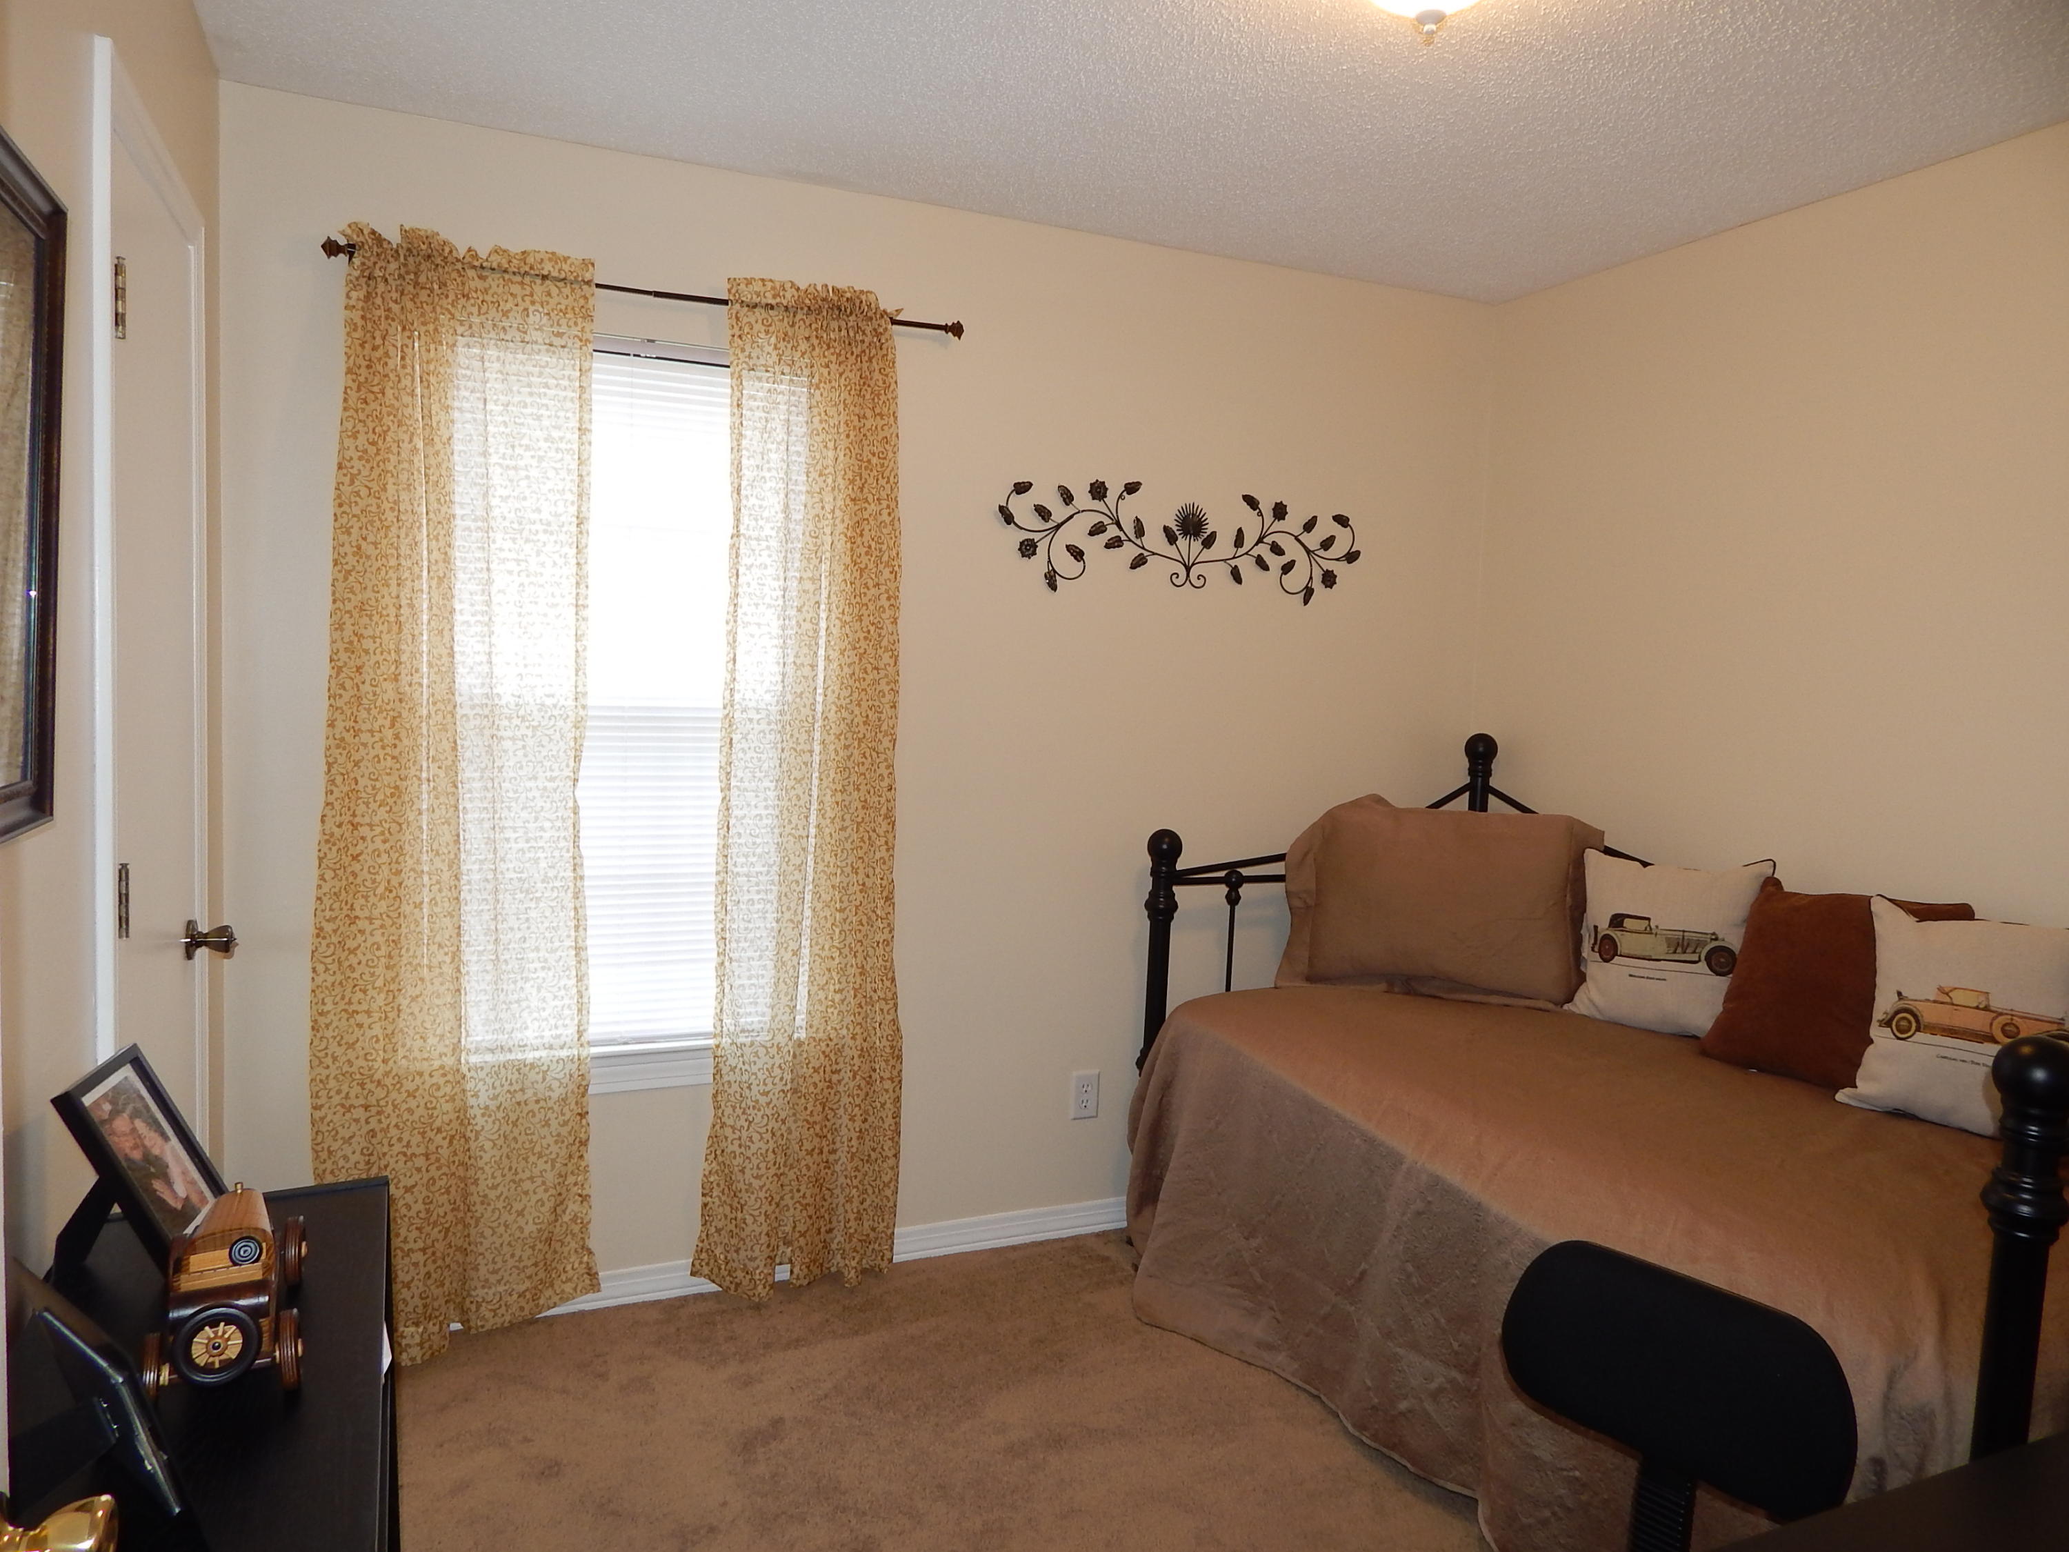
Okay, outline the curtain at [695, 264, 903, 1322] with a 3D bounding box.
[{"bbox_3d":[-0.494,0.054,2.990,0.460,2.170,0.100,0,4,-24],"label":"curtain"}]

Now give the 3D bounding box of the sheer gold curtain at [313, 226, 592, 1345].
[{"bbox_3d":[-1.128,0.057,2.714,0.535,2.170,0.100,0,4,-24],"label":"sheer gold curtain"}]

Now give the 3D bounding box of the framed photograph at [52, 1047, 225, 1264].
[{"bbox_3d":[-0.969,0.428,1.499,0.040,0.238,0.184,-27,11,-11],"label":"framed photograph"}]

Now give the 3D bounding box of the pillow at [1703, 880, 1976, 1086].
[{"bbox_3d":[1.541,0.409,2.678,0.140,0.410,0.425,23,-6,-26],"label":"pillow"}]

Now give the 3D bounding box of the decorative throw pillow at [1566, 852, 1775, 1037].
[{"bbox_3d":[1.405,0.378,3.064,0.140,0.400,0.420,16,-7,-37],"label":"decorative throw pillow"}]

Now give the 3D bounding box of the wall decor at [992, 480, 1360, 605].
[{"bbox_3d":[0.383,-0.569,3.391,1.030,0.272,0.035,0,4,-24],"label":"wall decor"}]

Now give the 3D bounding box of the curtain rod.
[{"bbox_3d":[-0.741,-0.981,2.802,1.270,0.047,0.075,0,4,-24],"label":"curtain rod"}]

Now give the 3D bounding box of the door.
[{"bbox_3d":[-1.301,0.191,2.020,0.040,2.040,0.620,0,4,-24],"label":"door"}]

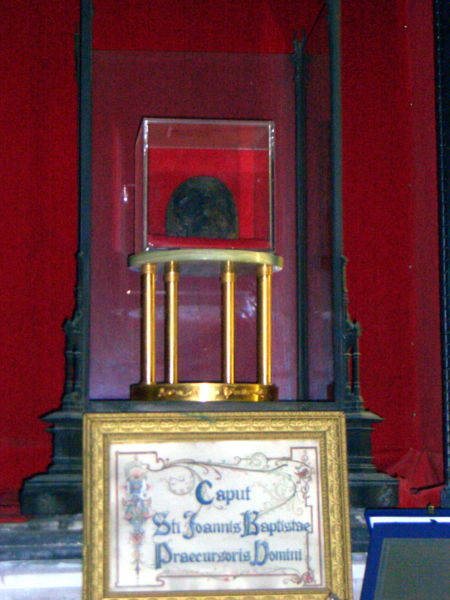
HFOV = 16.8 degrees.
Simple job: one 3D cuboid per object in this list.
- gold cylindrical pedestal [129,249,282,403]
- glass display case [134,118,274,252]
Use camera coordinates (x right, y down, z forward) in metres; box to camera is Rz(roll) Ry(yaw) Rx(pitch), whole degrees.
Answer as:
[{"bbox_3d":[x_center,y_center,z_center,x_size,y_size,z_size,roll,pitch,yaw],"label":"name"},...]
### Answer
[{"bbox_3d":[-0.040,0.062,3.105,0.314,0.294,0.314,0,-5,0],"label":"gold cylindrical pedestal"},{"bbox_3d":[-0.046,-0.214,3.133,0.259,0.262,0.272,1,-5,-7],"label":"glass display case"}]

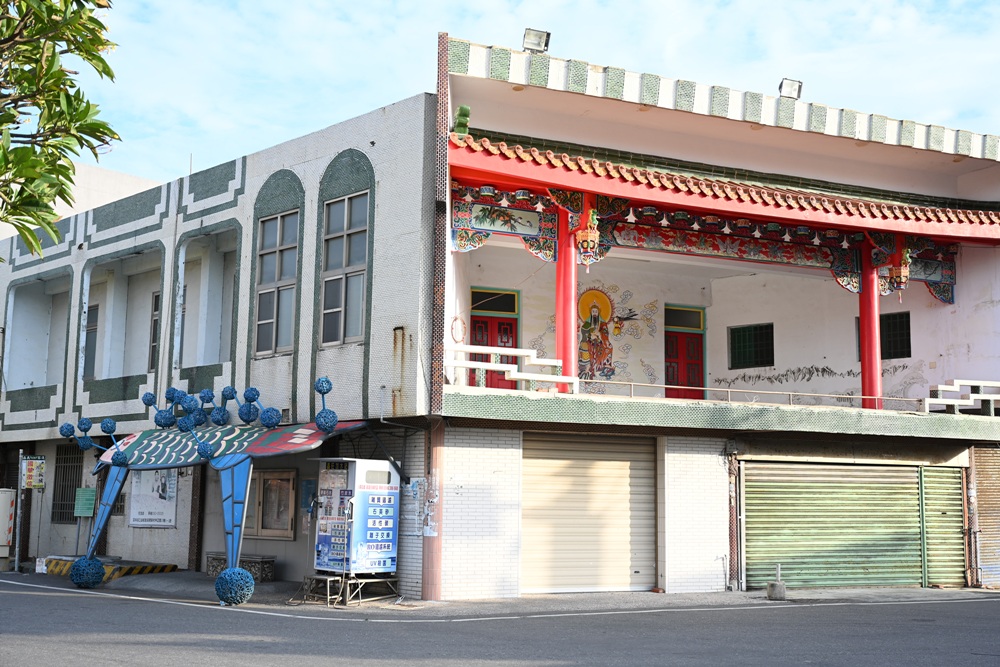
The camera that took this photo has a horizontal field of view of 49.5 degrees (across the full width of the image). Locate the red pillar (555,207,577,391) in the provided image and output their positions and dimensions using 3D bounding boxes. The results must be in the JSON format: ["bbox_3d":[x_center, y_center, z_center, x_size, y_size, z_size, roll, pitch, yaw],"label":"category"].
[{"bbox_3d":[1.120,-0.597,18.109,0.345,3.160,0.345,1,-9,0],"label":"red pillar"}]

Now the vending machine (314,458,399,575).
[{"bbox_3d":[-2.140,2.720,16.175,0.855,1.634,0.913,-8,-12,43],"label":"vending machine"}]

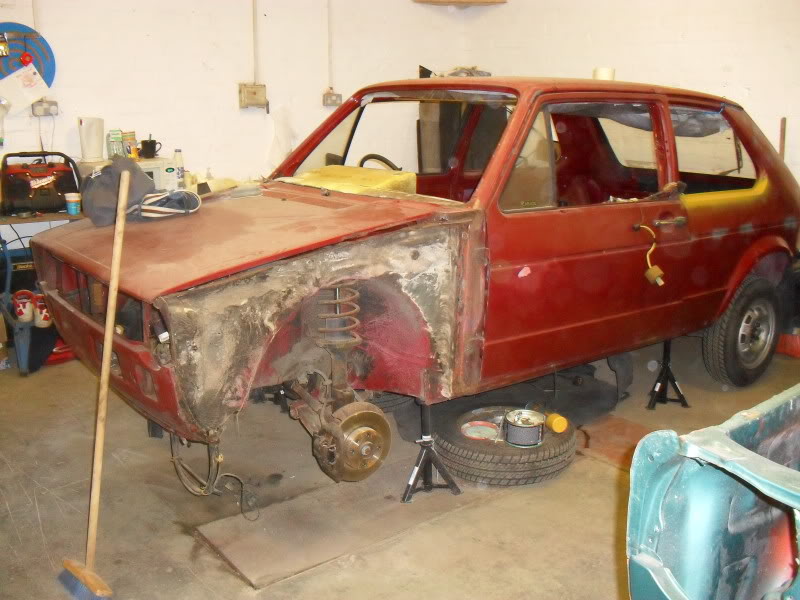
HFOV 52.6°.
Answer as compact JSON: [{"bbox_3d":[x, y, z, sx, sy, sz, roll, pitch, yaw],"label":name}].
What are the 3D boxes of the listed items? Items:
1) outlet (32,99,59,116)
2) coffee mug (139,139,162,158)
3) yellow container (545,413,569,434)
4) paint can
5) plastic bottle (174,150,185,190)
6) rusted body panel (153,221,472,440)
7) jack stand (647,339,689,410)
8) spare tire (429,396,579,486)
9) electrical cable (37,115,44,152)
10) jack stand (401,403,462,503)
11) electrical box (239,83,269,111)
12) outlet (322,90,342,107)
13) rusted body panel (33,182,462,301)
[{"bbox_3d":[-2.054,-1.105,4.680,0.140,0.084,0.048,-10,17,-37],"label":"outlet"},{"bbox_3d":[-1.480,-0.895,4.822,0.120,0.102,0.088,-4,13,-16],"label":"coffee mug"},{"bbox_3d":[0.618,0.484,3.185,0.061,0.061,0.052,-5,14,-21],"label":"yellow container"},{"bbox_3d":[0.468,0.481,3.056,0.149,0.088,0.149,0,13,0],"label":"paint can"},{"bbox_3d":[-1.320,-0.783,4.843,0.062,0.240,0.062,-9,16,-36],"label":"plastic bottle"},{"bbox_3d":[-0.231,0.071,2.543,1.120,0.620,0.260,-9,16,-38],"label":"rusted body panel"},{"bbox_3d":[1.310,0.332,3.908,0.190,0.355,0.175,5,13,18],"label":"jack stand"},{"bbox_3d":[0.420,0.562,3.279,0.577,0.170,0.577,0,13,0],"label":"spare tire"},{"bbox_3d":[-2.049,-0.952,4.624,0.030,0.240,0.025,-9,16,-36],"label":"electrical cable"},{"bbox_3d":[0.090,0.522,2.991,0.225,0.380,0.200,-5,14,-19],"label":"jack stand"},{"bbox_3d":[-0.996,-1.384,5.500,0.175,0.175,0.090,-9,15,-32],"label":"electrical box"},{"bbox_3d":[-0.487,-1.452,5.852,0.146,0.095,0.050,-9,16,-36],"label":"outlet"},{"bbox_3d":[-0.641,-0.278,2.952,1.080,0.110,1.230,-21,23,-34],"label":"rusted body panel"}]

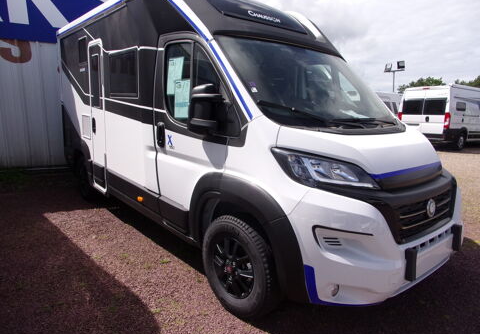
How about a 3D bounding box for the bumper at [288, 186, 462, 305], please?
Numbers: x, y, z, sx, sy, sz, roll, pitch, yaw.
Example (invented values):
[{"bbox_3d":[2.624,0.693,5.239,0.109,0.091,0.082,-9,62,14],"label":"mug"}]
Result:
[{"bbox_3d":[1.187,0.418,2.506,2.000,0.700,0.500,-6,14,-39],"label":"bumper"}]

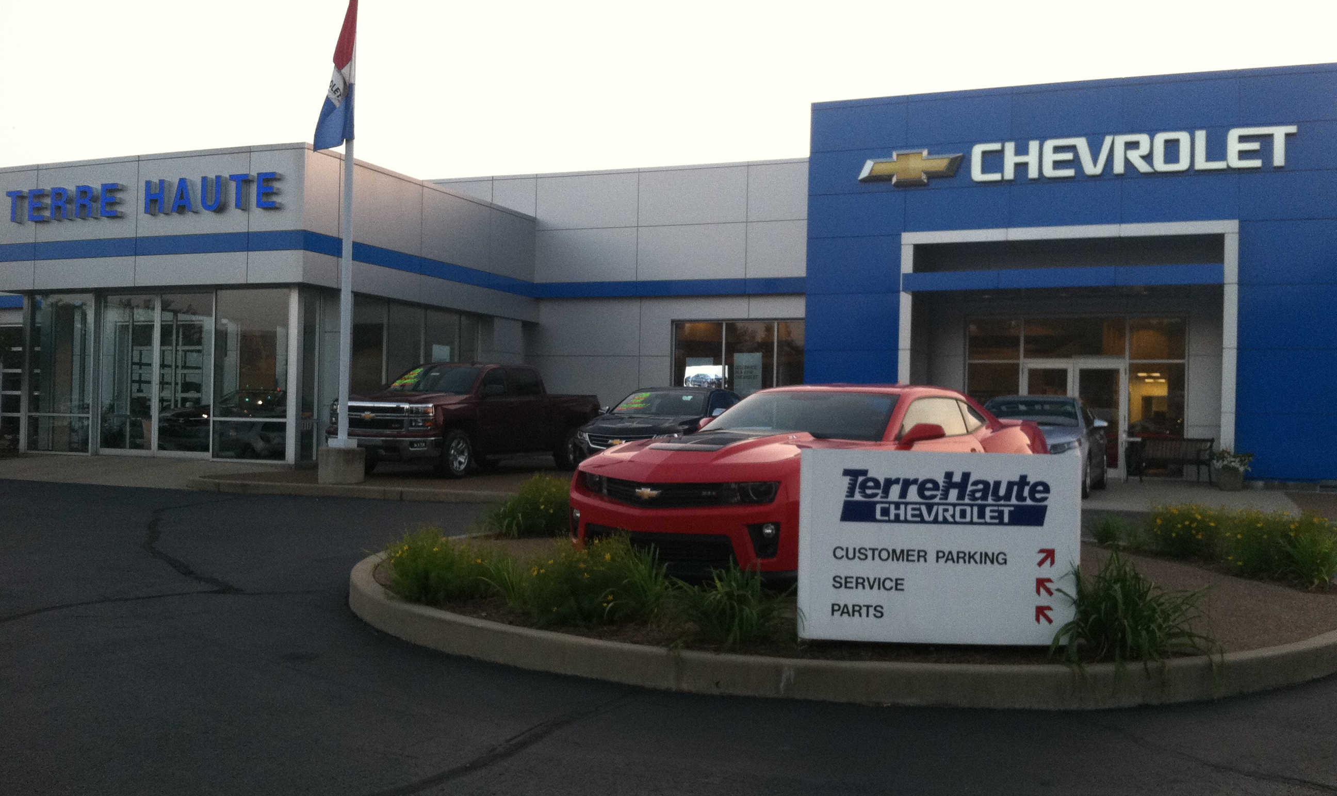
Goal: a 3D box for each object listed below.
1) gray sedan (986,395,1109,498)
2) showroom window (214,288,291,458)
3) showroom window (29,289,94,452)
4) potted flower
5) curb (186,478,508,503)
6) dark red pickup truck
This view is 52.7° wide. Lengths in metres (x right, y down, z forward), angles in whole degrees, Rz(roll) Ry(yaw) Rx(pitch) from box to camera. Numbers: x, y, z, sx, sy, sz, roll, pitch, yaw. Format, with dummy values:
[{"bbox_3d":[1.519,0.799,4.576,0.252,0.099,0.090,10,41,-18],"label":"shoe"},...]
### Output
[{"bbox_3d":[5.626,0.696,20.558,1.900,1.465,4.850,1,-1,23],"label":"gray sedan"},{"bbox_3d":[-7.525,-0.403,24.472,1.728,3.109,0.120,1,-1,23],"label":"showroom window"},{"bbox_3d":[-11.832,-0.479,26.314,1.780,3.110,0.120,1,-1,23],"label":"showroom window"},{"bbox_3d":[8.861,1.123,21.184,0.640,0.672,0.620,1,-1,0],"label":"potted flower"},{"bbox_3d":[-4.307,1.213,17.667,5.100,0.150,0.220,1,-1,23],"label":"curb"},{"bbox_3d":[-3.300,0.353,23.006,2.070,1.880,5.840,1,-1,24],"label":"dark red pickup truck"}]

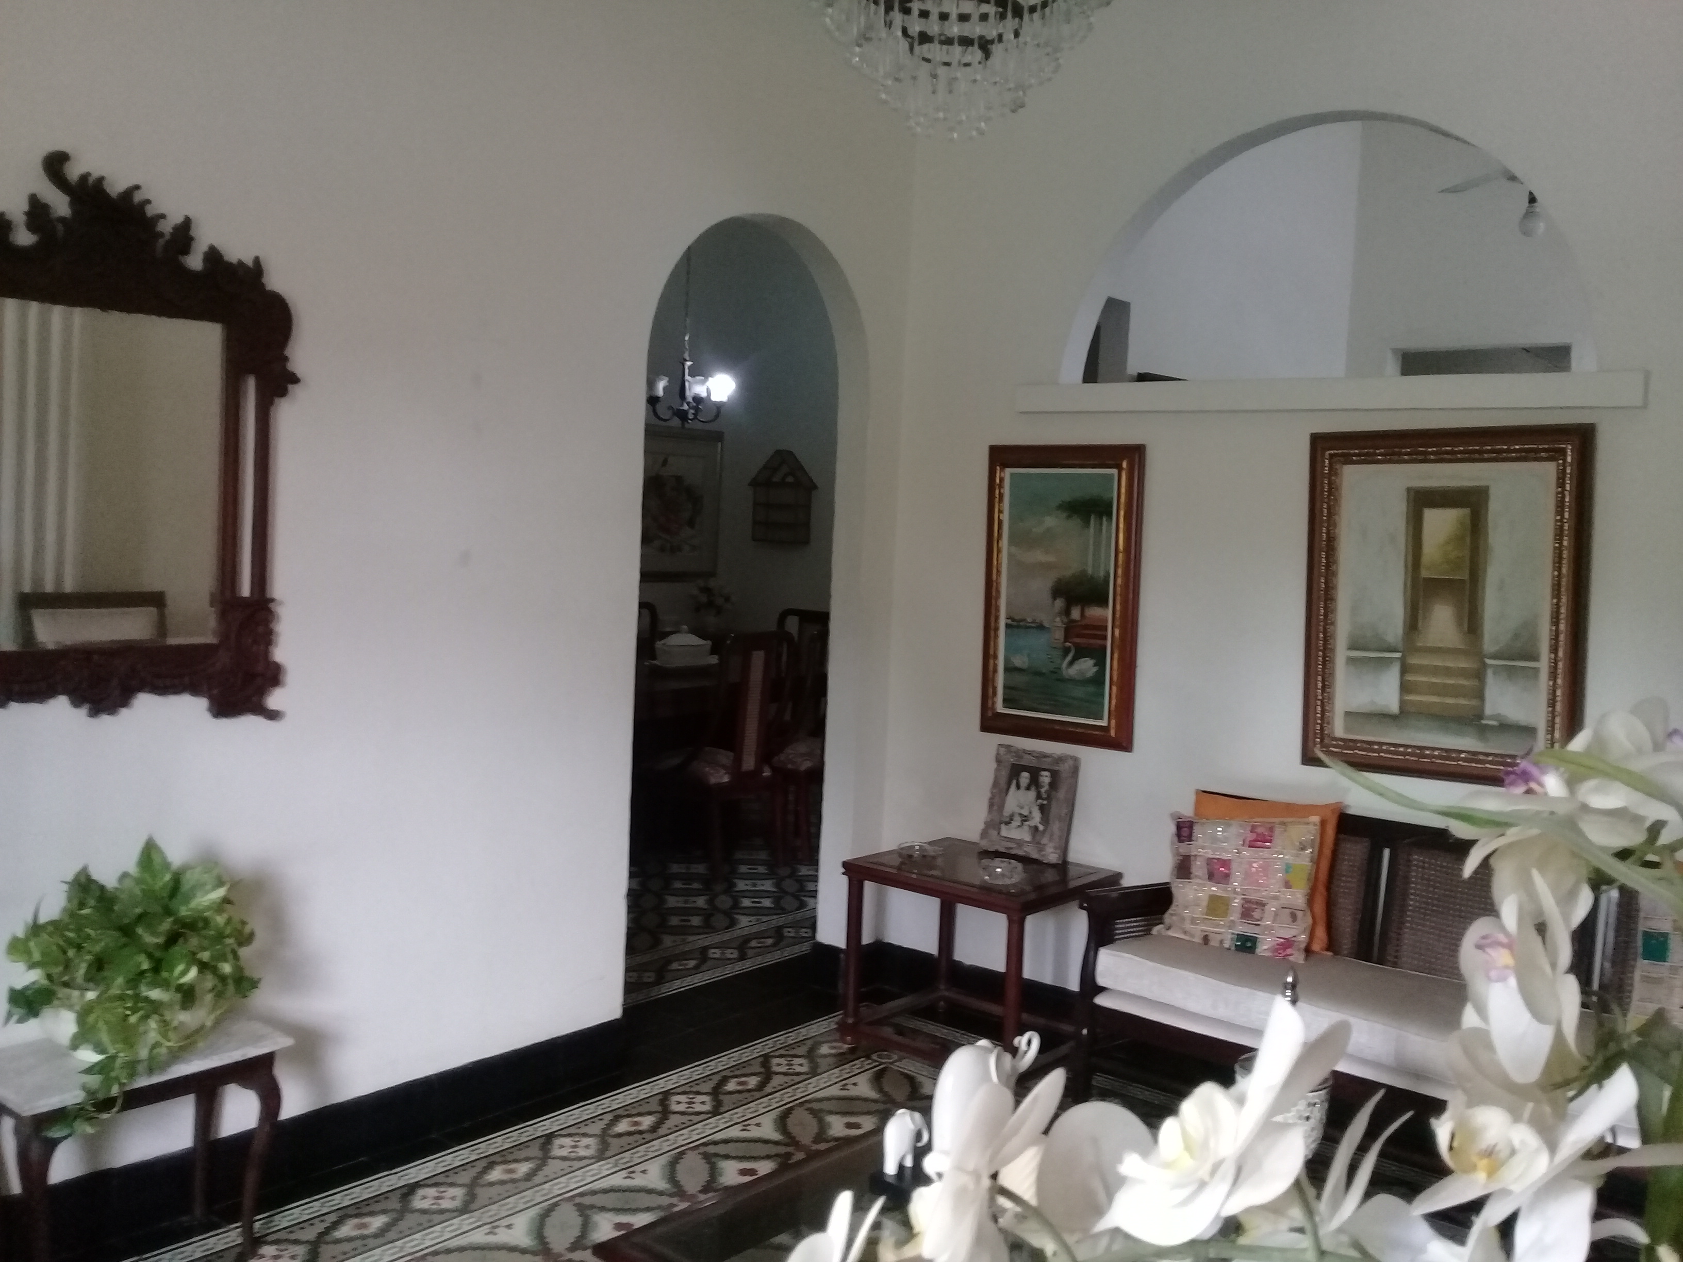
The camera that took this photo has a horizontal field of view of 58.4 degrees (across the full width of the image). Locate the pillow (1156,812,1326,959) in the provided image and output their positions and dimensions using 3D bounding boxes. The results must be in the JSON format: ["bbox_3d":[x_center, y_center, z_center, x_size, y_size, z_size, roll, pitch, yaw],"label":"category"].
[{"bbox_3d":[1.051,0.662,4.007,0.400,0.370,0.125,6,-9,38],"label":"pillow"}]

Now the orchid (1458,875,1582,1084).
[{"bbox_3d":[0.310,0.160,0.690,0.050,0.088,0.060,0,5,-37],"label":"orchid"}]

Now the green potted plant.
[{"bbox_3d":[-1.345,0.631,2.872,0.380,0.450,0.460,6,5,38],"label":"green potted plant"}]

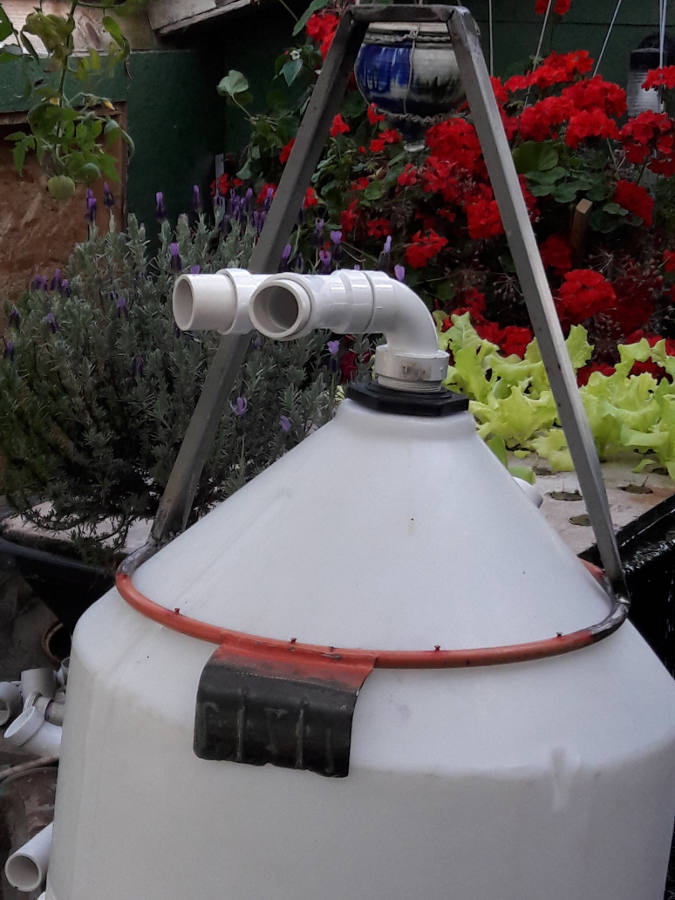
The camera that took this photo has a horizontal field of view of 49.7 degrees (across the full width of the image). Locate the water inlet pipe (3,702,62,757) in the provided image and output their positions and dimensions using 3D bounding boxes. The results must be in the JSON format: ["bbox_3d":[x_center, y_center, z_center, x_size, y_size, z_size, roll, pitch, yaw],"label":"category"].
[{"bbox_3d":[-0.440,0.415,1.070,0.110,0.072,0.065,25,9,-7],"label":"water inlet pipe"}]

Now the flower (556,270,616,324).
[{"bbox_3d":[0.470,-0.293,1.380,0.108,0.098,0.090,2,11,9],"label":"flower"}]

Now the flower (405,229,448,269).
[{"bbox_3d":[0.169,-0.382,1.380,0.082,0.073,0.068,1,11,6],"label":"flower"}]

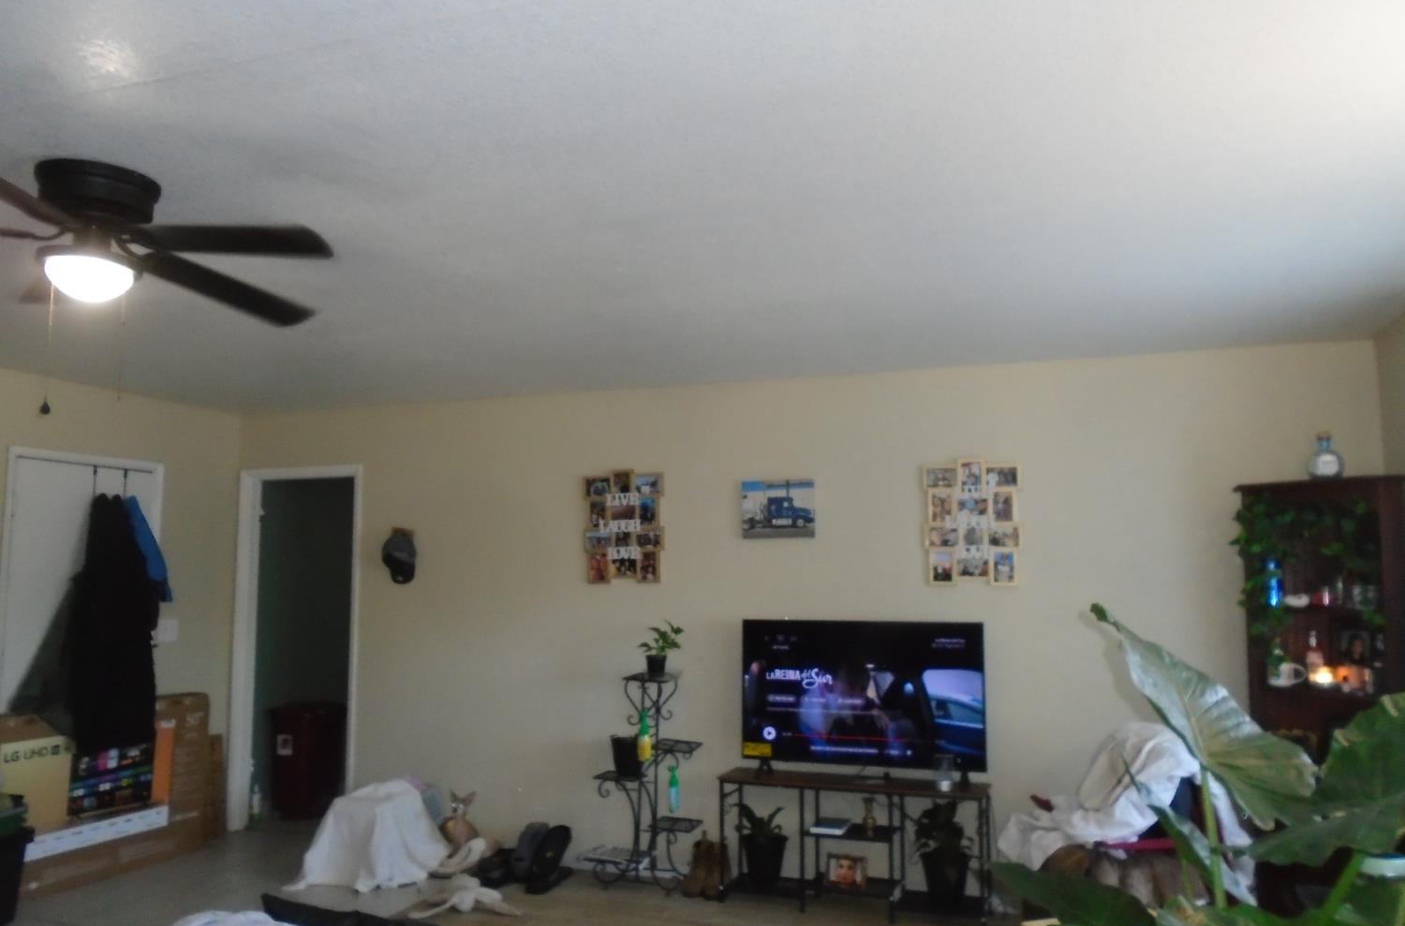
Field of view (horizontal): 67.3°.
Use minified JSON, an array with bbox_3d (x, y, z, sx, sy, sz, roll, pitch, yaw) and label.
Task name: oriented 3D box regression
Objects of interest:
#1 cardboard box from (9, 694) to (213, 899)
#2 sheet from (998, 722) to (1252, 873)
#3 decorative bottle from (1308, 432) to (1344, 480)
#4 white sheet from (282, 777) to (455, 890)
[{"bbox_3d":[-3.043,1.655,5.356,0.150,0.830,1.190,-3,-7,25],"label":"cardboard box"},{"bbox_3d":[1.698,1.371,4.311,0.930,0.600,0.480,-2,-6,19],"label":"sheet"},{"bbox_3d":[2.524,-0.031,4.272,0.130,0.190,0.140,3,-7,-26],"label":"decorative bottle"},{"bbox_3d":[-1.666,1.845,5.290,0.620,0.440,0.520,-2,-6,19],"label":"white sheet"}]

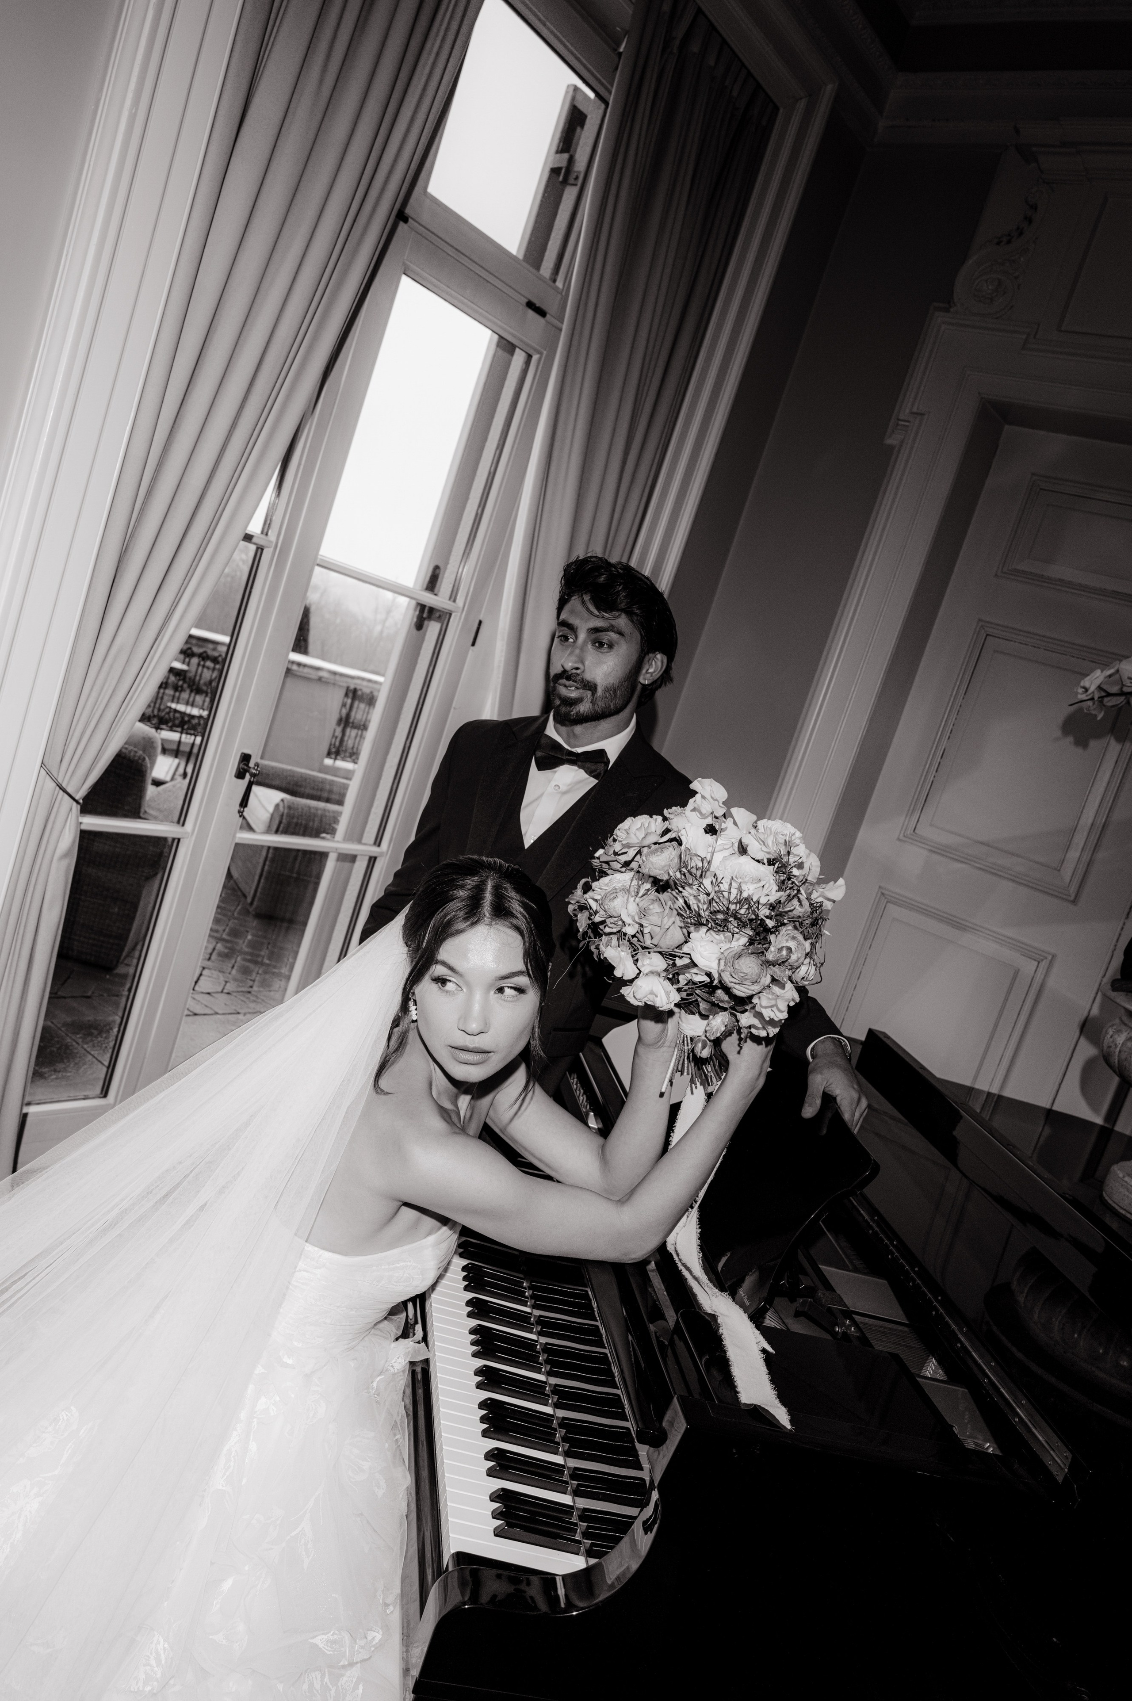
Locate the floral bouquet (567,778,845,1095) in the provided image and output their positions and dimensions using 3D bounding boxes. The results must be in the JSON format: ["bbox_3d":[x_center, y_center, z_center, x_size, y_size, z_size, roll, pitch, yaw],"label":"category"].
[{"bbox_3d":[0.161,0.098,1.510,0.310,0.350,0.290,9,13,2],"label":"floral bouquet"}]

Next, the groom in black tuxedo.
[{"bbox_3d":[-0.041,0.443,2.110,0.800,1.760,0.520,21,8,20],"label":"groom in black tuxedo"}]

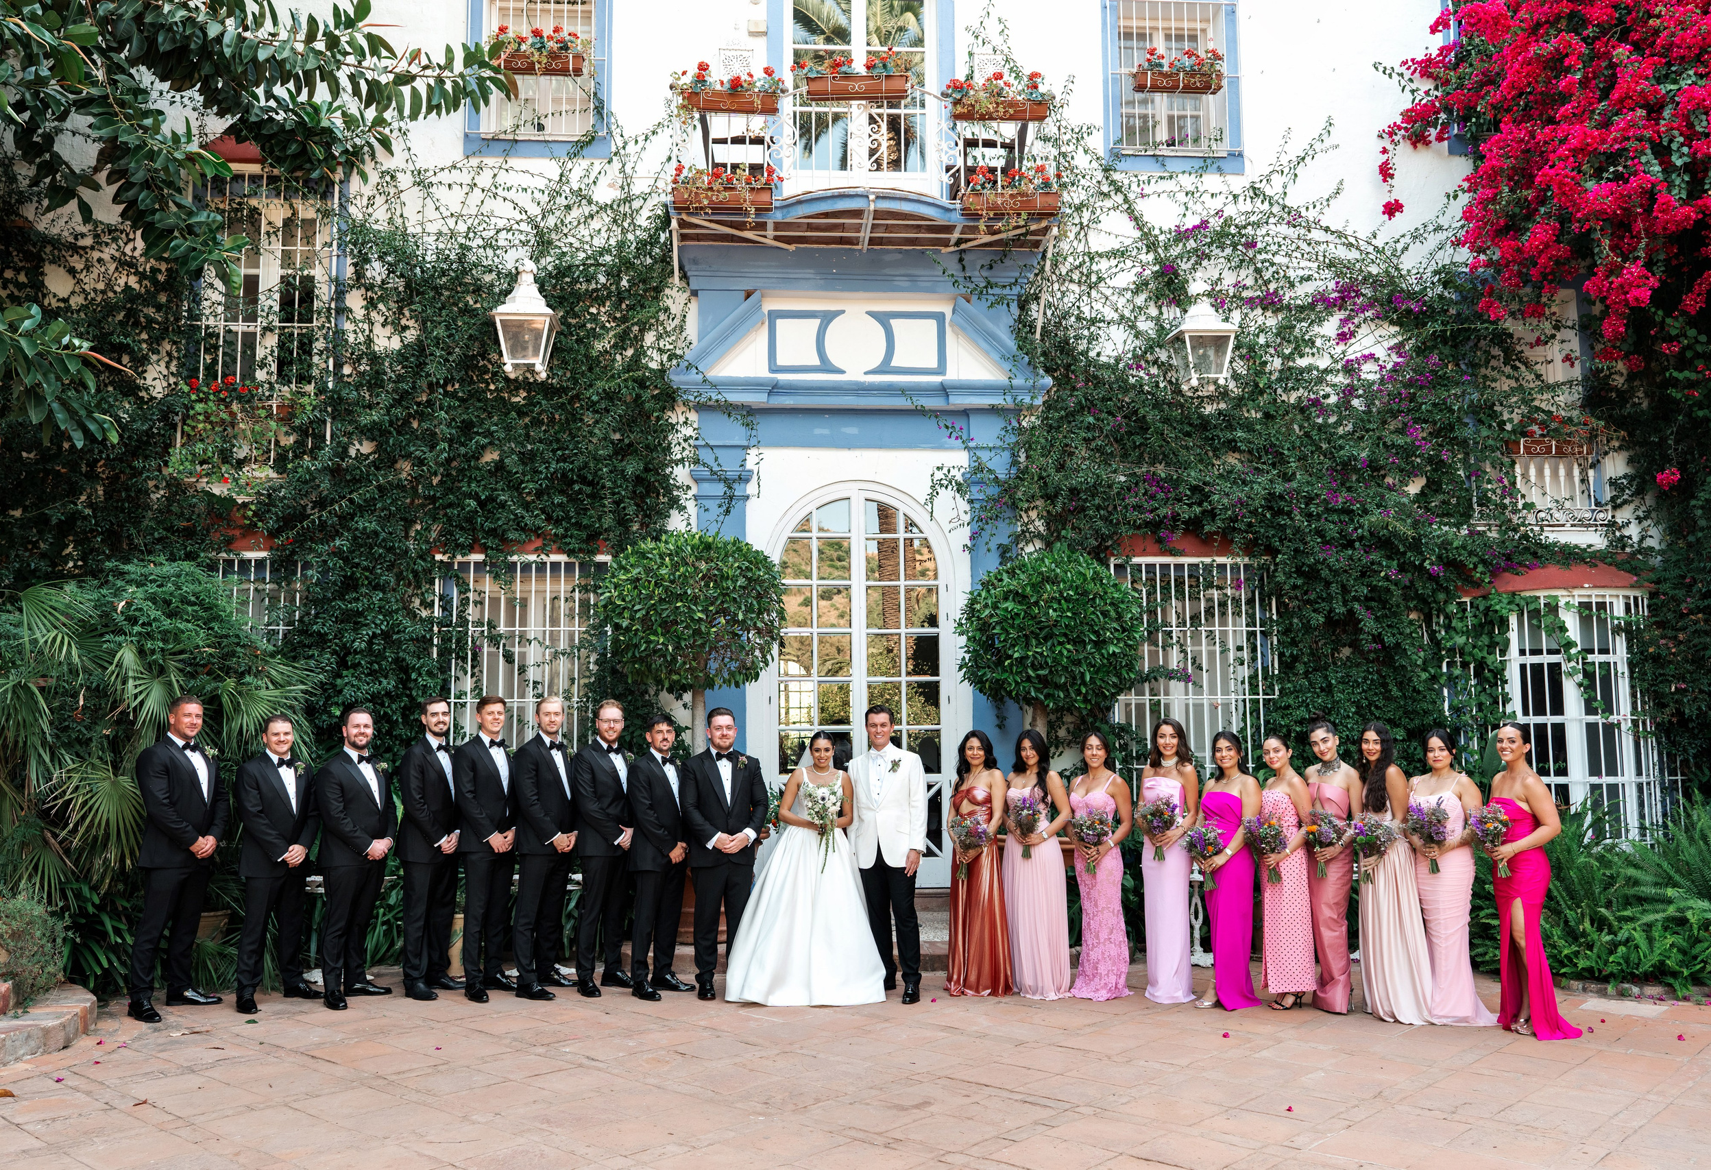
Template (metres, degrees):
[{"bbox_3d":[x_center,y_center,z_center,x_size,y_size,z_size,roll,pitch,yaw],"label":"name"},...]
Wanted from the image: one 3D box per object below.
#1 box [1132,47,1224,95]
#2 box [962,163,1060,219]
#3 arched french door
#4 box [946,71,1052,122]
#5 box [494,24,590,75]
[{"bbox_3d":[2.960,-4.743,12.589,0.838,0.376,0.260,0,-6,-4],"label":"box"},{"bbox_3d":[1.269,-3.227,11.191,0.794,0.406,0.260,0,-6,-4],"label":"box"},{"bbox_3d":[0.045,0.881,12.195,1.763,3.584,0.140,0,-6,-4],"label":"arched french door"},{"bbox_3d":[1.177,-4.037,11.269,0.890,0.368,0.260,0,-6,-4],"label":"box"},{"bbox_3d":[-2.792,-4.770,12.144,0.838,0.386,0.260,0,-6,-4],"label":"box"}]

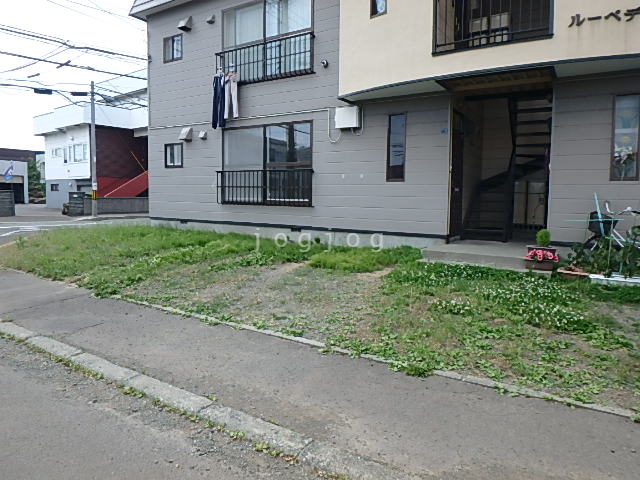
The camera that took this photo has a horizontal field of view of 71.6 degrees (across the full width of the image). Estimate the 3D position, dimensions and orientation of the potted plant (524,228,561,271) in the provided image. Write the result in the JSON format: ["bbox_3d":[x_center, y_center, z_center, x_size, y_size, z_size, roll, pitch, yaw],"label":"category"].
[{"bbox_3d":[3.049,0.135,6.081,0.410,0.570,0.360,4,7,32],"label":"potted plant"}]

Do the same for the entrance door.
[{"bbox_3d":[2.585,-1.206,8.380,0.080,2.310,0.790,4,7,32],"label":"entrance door"}]

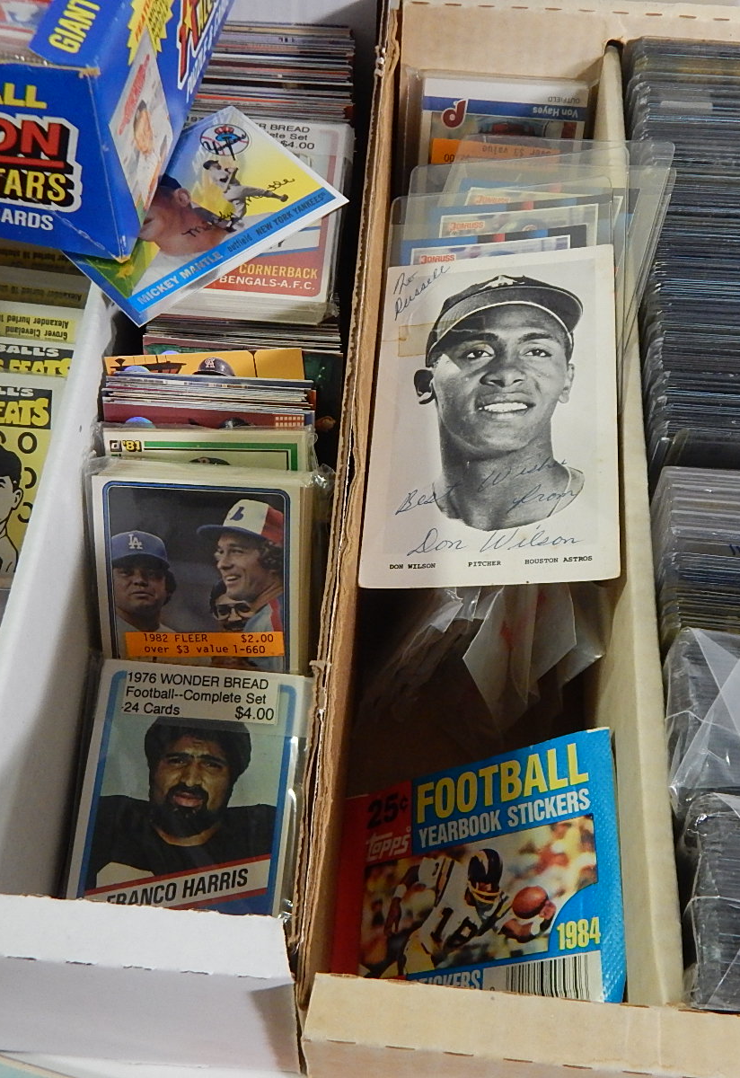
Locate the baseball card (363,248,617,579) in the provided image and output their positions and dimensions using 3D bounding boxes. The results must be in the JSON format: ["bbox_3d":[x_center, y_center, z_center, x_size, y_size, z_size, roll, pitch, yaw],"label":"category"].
[{"bbox_3d":[0.039,-0.042,0.372,0.078,0.001,0.126,-3,61,14],"label":"baseball card"}]

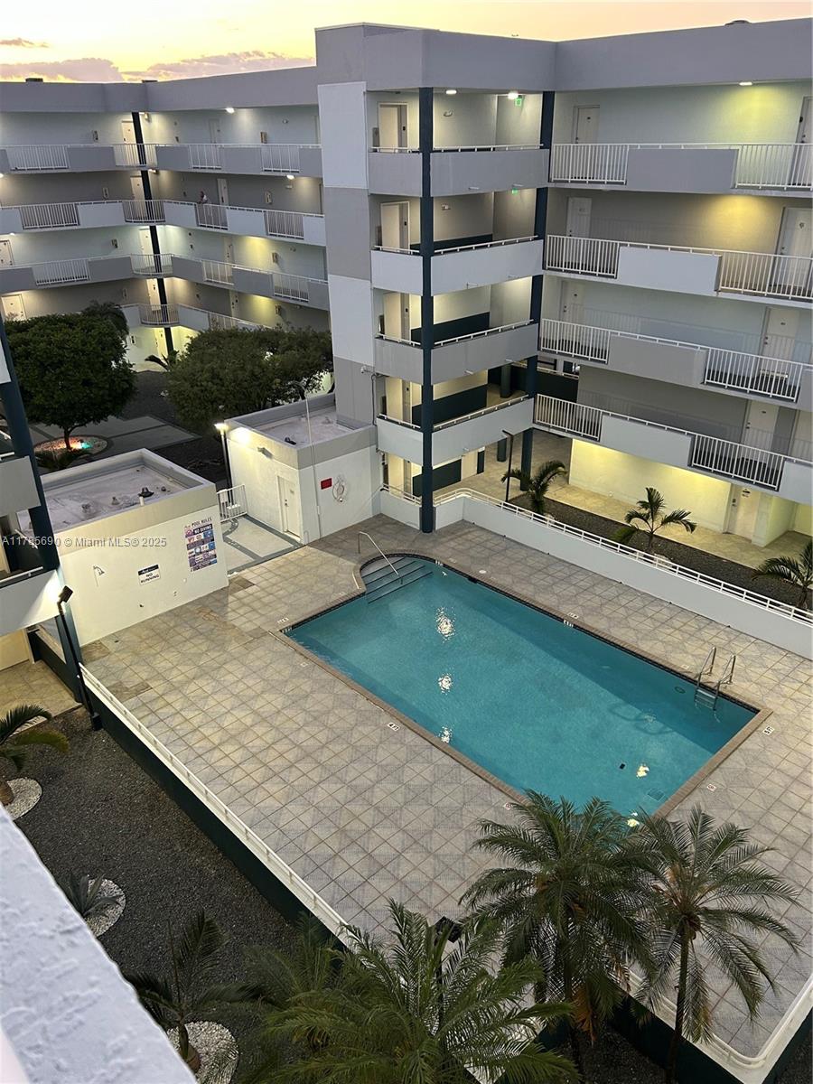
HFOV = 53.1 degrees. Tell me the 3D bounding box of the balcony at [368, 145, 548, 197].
[{"bbox_3d":[1.694,-11.293,24.656,5.401,1.222,2.416,-24,35,-38],"label":"balcony"}]

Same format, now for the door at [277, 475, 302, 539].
[{"bbox_3d":[-3.763,-1.094,26.400,0.100,2.030,0.858,-24,35,-38],"label":"door"}]

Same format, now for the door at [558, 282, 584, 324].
[{"bbox_3d":[5.706,-7.905,28.290,0.100,2.100,1.014,-24,35,-38],"label":"door"}]

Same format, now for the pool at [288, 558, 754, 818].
[{"bbox_3d":[1.999,3.635,21.240,5.950,1.350,11.800,-24,35,-38],"label":"pool"}]

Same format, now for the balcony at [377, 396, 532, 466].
[{"bbox_3d":[1.775,-4.288,28.570,5.270,1.427,2.647,-24,35,-38],"label":"balcony"}]

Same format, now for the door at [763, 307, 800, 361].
[{"bbox_3d":[10.866,-5.808,23.881,0.100,2.050,0.946,-24,35,-38],"label":"door"}]

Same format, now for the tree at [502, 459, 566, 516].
[{"bbox_3d":[4.560,-1.834,28.036,1.900,2.300,1.900,-24,35,-38],"label":"tree"}]

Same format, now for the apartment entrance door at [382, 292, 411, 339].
[{"bbox_3d":[-0.278,-6.970,26.508,1.220,2.180,0.100,-24,35,-38],"label":"apartment entrance door"}]

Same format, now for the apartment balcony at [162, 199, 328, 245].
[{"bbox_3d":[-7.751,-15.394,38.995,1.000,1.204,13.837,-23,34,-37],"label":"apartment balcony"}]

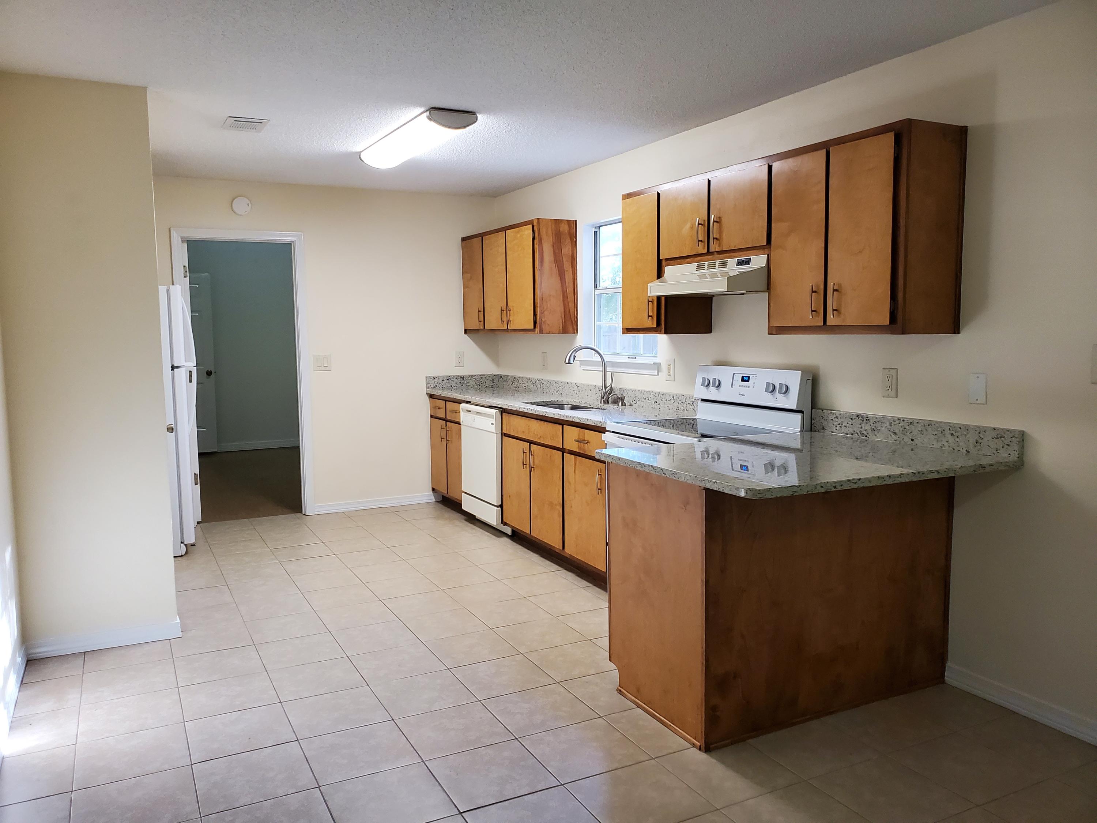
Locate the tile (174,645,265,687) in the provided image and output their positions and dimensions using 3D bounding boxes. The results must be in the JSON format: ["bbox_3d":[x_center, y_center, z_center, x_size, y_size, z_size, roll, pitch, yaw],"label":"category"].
[{"bbox_3d":[-1.377,1.063,3.447,0.330,0.012,0.330,-3,6,-27],"label":"tile"}]

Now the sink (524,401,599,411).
[{"bbox_3d":[0.124,0.064,5.092,0.430,0.200,0.760,-3,6,-28],"label":"sink"}]

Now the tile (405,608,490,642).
[{"bbox_3d":[-0.483,1.012,3.882,0.328,0.012,0.325,-3,6,-27],"label":"tile"}]

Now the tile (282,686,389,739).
[{"bbox_3d":[-0.782,1.107,3.033,0.330,0.010,0.330,-3,6,-27],"label":"tile"}]

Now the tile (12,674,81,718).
[{"bbox_3d":[-1.930,1.102,3.196,0.215,0.010,0.331,-3,6,-27],"label":"tile"}]

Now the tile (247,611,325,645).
[{"bbox_3d":[-1.234,1.022,3.892,0.330,0.012,0.330,-3,6,-27],"label":"tile"}]

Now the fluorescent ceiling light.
[{"bbox_3d":[-0.726,-1.462,4.520,0.260,0.090,1.180,-3,6,-28],"label":"fluorescent ceiling light"}]

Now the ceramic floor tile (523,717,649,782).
[{"bbox_3d":[0.119,1.121,2.737,0.330,0.012,0.330,-3,6,-27],"label":"ceramic floor tile"}]

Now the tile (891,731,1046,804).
[{"bbox_3d":[1.321,1.129,2.616,0.331,0.010,0.331,-3,6,-27],"label":"tile"}]

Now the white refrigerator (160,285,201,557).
[{"bbox_3d":[-2.682,0.067,5.209,0.750,1.670,0.730,-3,6,-28],"label":"white refrigerator"}]

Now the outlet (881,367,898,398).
[{"bbox_3d":[1.408,-0.117,3.412,0.010,0.124,0.080,-3,6,-27],"label":"outlet"}]

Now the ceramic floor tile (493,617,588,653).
[{"bbox_3d":[-0.038,1.023,3.745,0.328,0.012,0.325,-3,6,-27],"label":"ceramic floor tile"}]

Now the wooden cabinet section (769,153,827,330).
[{"bbox_3d":[1.026,-0.696,3.392,0.040,0.685,0.299,-3,6,-28],"label":"wooden cabinet section"}]

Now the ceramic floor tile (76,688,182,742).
[{"bbox_3d":[-1.520,1.105,3.002,0.330,0.012,0.330,-3,6,-27],"label":"ceramic floor tile"}]

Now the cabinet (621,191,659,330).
[{"bbox_3d":[0.622,-0.789,4.390,0.330,0.755,0.380,-3,6,-28],"label":"cabinet"}]

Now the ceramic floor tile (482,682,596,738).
[{"bbox_3d":[-0.032,1.093,3.015,0.328,0.012,0.325,-3,6,-27],"label":"ceramic floor tile"}]

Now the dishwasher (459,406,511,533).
[{"bbox_3d":[-0.201,0.400,5.764,0.630,0.870,0.610,-3,6,-27],"label":"dishwasher"}]

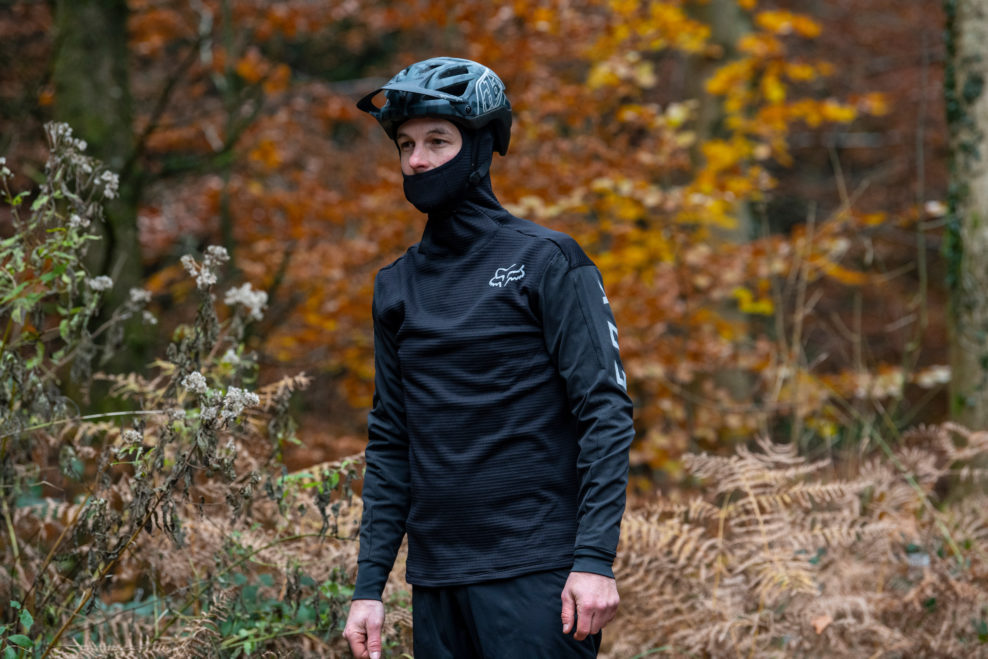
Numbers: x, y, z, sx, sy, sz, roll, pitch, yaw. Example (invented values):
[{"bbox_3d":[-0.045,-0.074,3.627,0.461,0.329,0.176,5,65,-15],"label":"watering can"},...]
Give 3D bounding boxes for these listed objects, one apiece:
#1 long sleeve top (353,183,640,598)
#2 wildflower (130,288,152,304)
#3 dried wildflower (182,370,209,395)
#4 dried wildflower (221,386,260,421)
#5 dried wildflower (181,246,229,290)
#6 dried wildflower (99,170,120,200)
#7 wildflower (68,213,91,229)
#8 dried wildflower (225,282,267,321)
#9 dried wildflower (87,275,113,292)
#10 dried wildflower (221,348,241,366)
[{"bbox_3d":[-0.001,0.101,7.800,0.530,0.750,0.310,1,1,34],"label":"long sleeve top"},{"bbox_3d":[-0.676,-0.063,8.400,0.046,0.031,0.039,0,1,0],"label":"wildflower"},{"bbox_3d":[-0.546,0.097,8.000,0.051,0.044,0.043,0,1,0],"label":"dried wildflower"},{"bbox_3d":[-0.462,0.135,8.000,0.073,0.062,0.062,0,1,0],"label":"dried wildflower"},{"bbox_3d":[-0.541,-0.114,8.200,0.090,0.082,0.085,0,1,0],"label":"dried wildflower"},{"bbox_3d":[-0.727,-0.272,8.300,0.042,0.057,0.040,0,1,0],"label":"dried wildflower"},{"bbox_3d":[-0.783,-0.206,8.300,0.042,0.030,0.035,0,1,0],"label":"wildflower"},{"bbox_3d":[-0.479,-0.054,8.500,0.085,0.074,0.072,0,1,0],"label":"dried wildflower"},{"bbox_3d":[-0.746,-0.087,8.300,0.049,0.034,0.042,0,1,0],"label":"dried wildflower"},{"bbox_3d":[-0.504,0.054,8.400,0.038,0.034,0.033,0,1,0],"label":"dried wildflower"}]

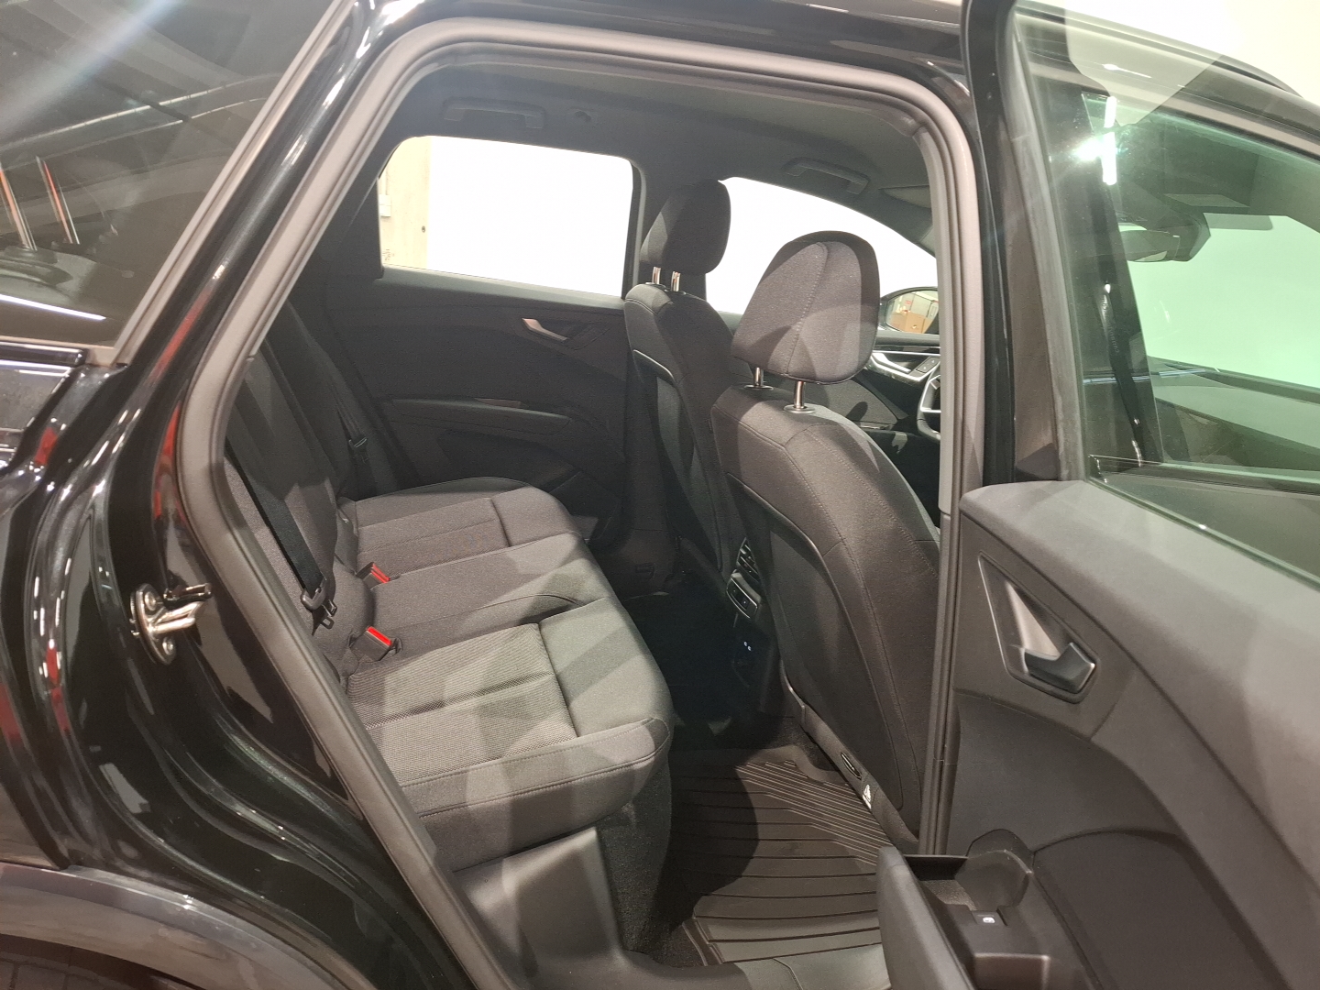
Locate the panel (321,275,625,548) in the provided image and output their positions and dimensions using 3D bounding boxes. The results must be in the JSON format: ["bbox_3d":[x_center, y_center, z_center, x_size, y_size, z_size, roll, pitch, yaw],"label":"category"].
[{"bbox_3d":[-0.478,-0.222,2.358,0.816,0.704,0.112,1,20,-19],"label":"panel"}]

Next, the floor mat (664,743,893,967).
[{"bbox_3d":[0.208,0.610,1.590,0.469,0.031,0.510,1,20,-19],"label":"floor mat"}]

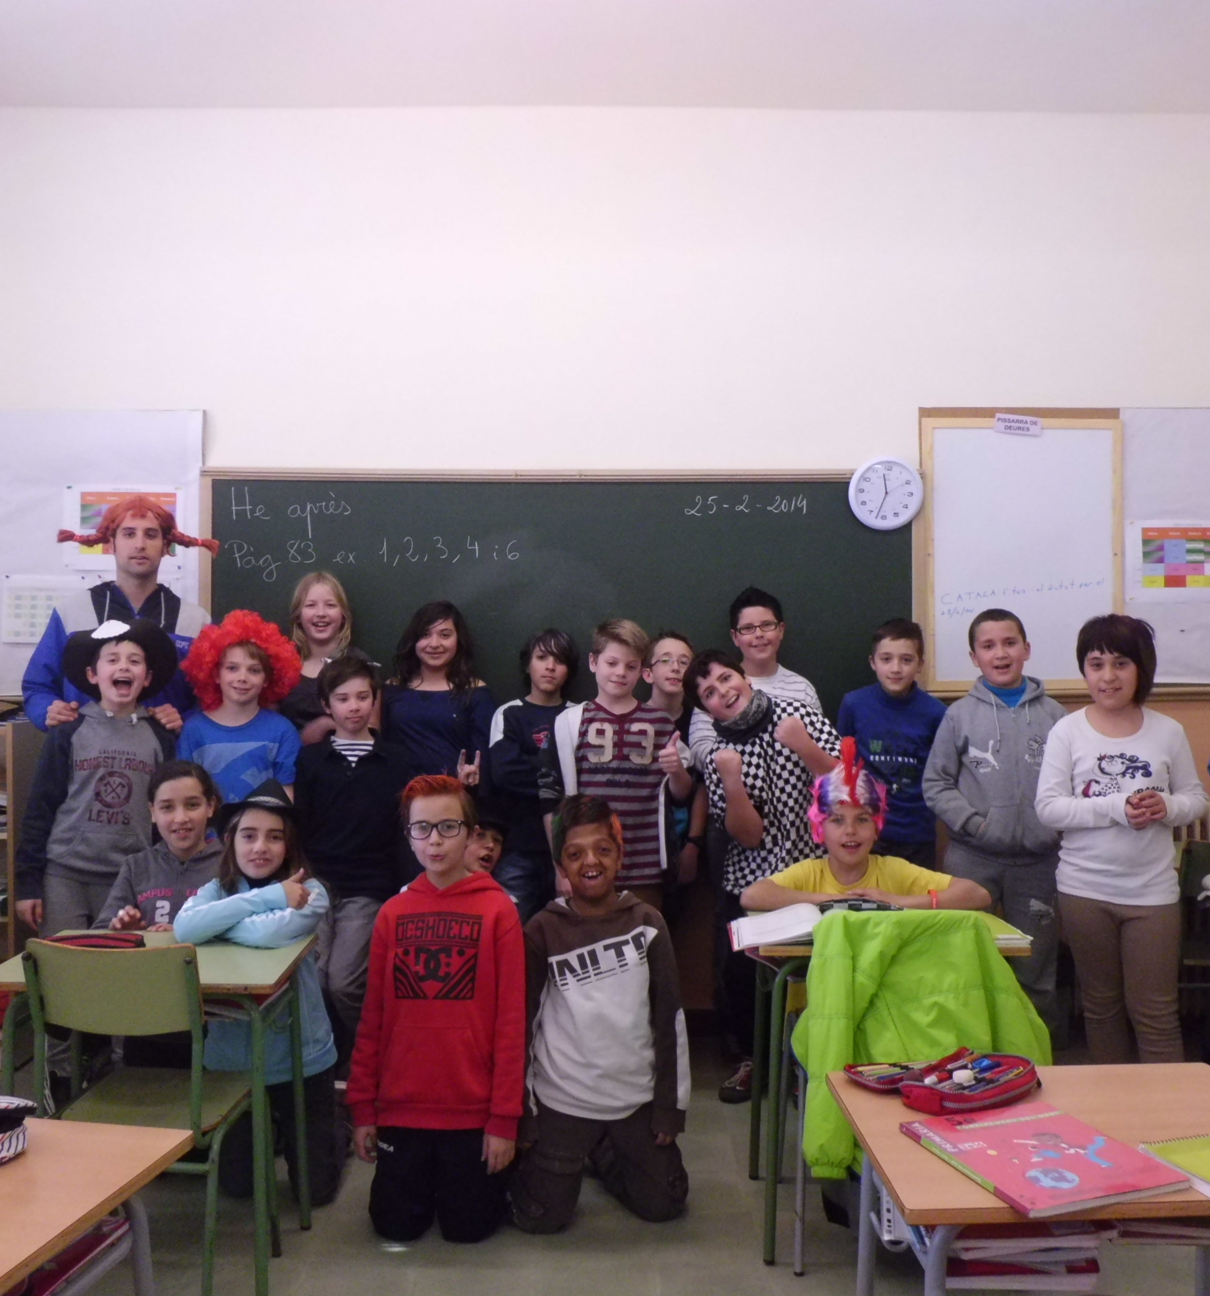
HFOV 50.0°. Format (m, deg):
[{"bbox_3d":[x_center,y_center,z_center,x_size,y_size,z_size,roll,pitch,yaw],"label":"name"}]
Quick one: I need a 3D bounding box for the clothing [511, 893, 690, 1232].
[{"bbox_3d":[-0.012,0.985,3.220,0.430,0.780,0.390,0,0,-5],"label":"clothing"}]

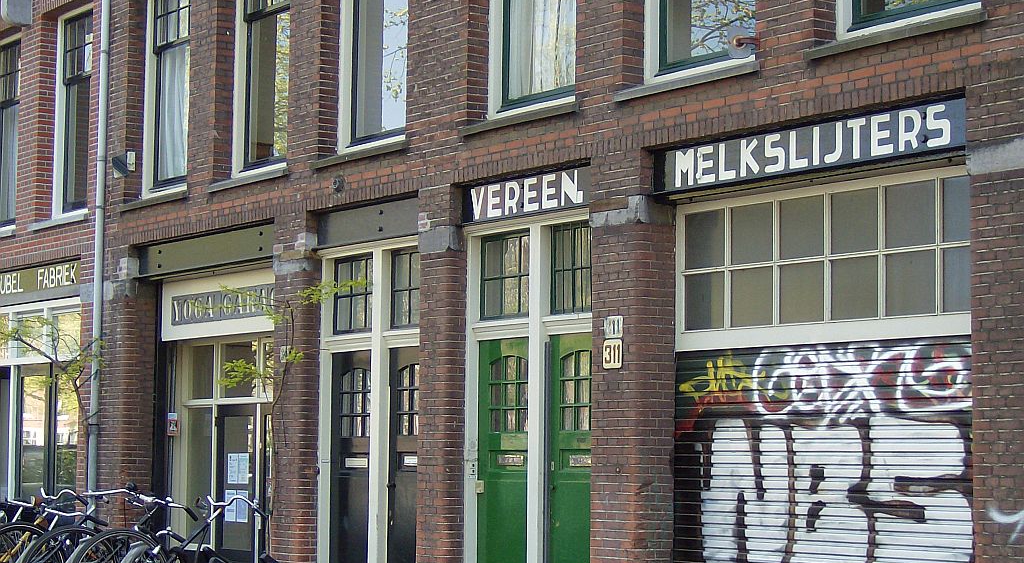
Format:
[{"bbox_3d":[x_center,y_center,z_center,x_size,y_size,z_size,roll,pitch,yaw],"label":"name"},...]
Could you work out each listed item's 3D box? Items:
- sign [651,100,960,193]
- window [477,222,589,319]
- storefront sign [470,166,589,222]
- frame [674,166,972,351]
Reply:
[{"bbox_3d":[1.818,-0.810,12.737,0.104,0.298,2.863,4,-6,-35],"label":"sign"},{"bbox_3d":[0.237,-0.077,15.047,0.078,0.657,1.652,4,-6,-35],"label":"window"},{"bbox_3d":[0.160,-0.619,15.042,0.104,0.298,1.739,4,-6,-35],"label":"storefront sign"},{"bbox_3d":[2.000,-0.110,12.877,0.130,0.994,2.869,4,-6,-36],"label":"frame"}]

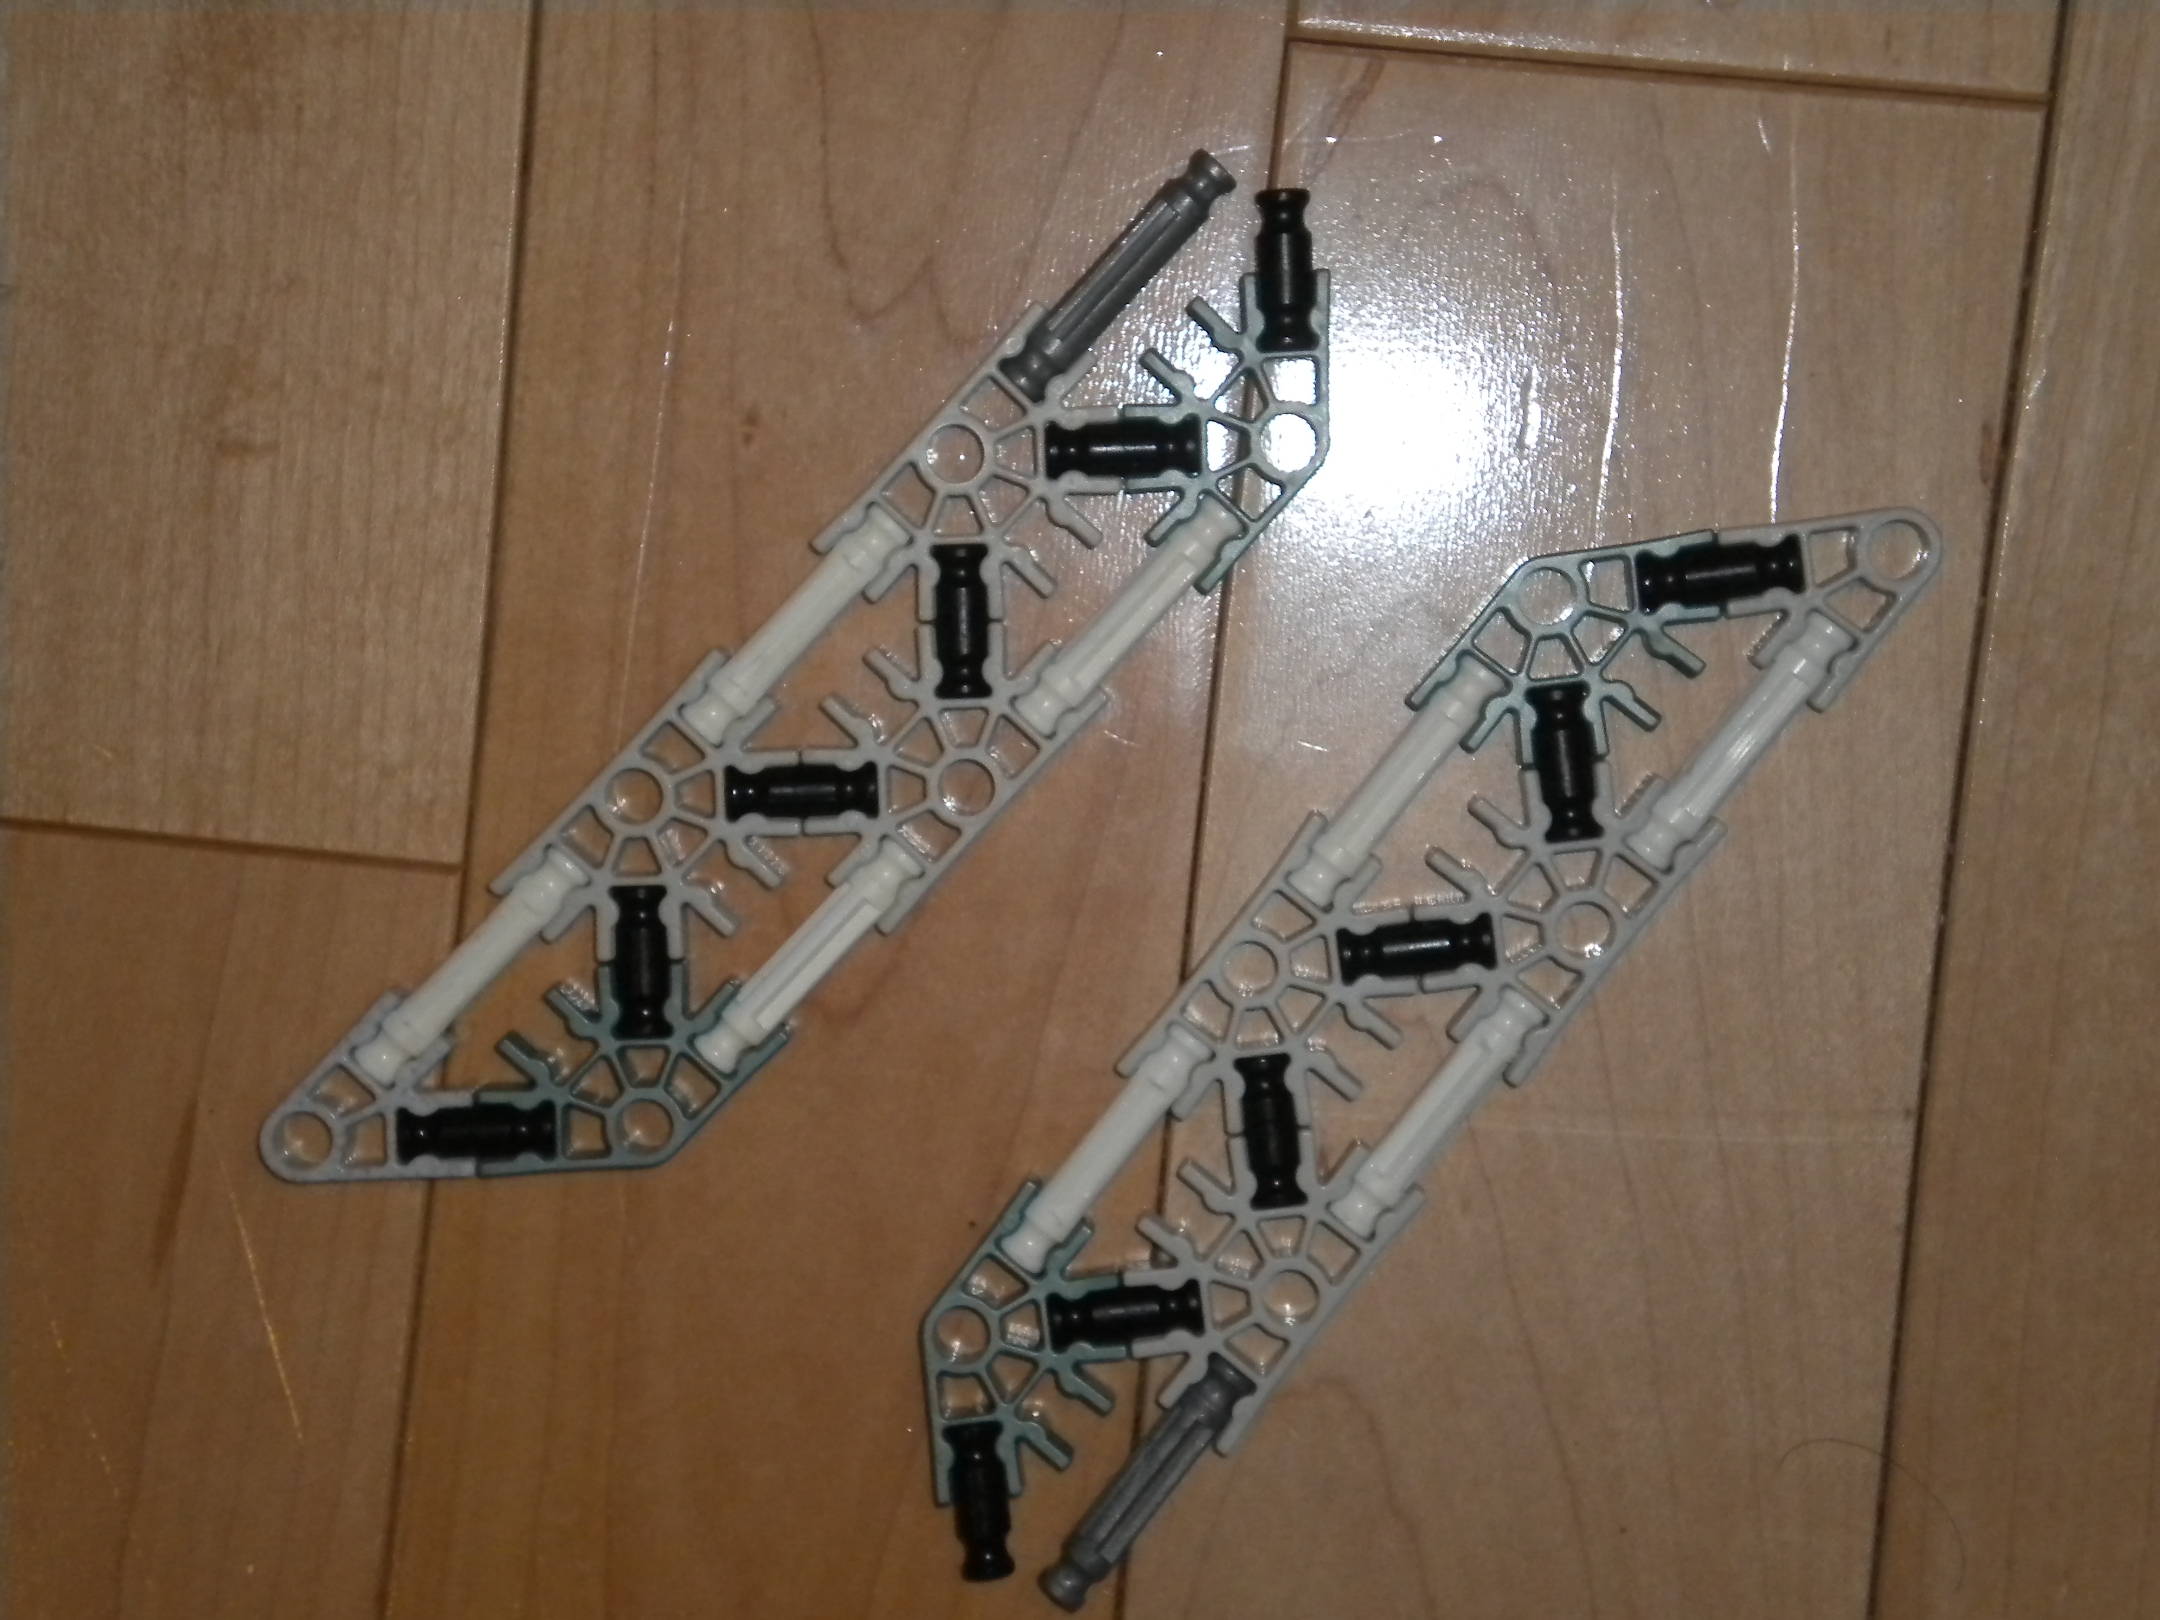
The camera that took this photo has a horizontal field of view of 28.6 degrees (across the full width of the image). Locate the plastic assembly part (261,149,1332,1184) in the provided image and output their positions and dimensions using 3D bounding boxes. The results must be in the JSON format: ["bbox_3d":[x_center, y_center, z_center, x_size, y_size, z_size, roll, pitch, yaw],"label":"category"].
[{"bbox_3d":[-0.026,-0.007,0.474,0.036,0.007,0.159,44,95,-1],"label":"plastic assembly part"}]

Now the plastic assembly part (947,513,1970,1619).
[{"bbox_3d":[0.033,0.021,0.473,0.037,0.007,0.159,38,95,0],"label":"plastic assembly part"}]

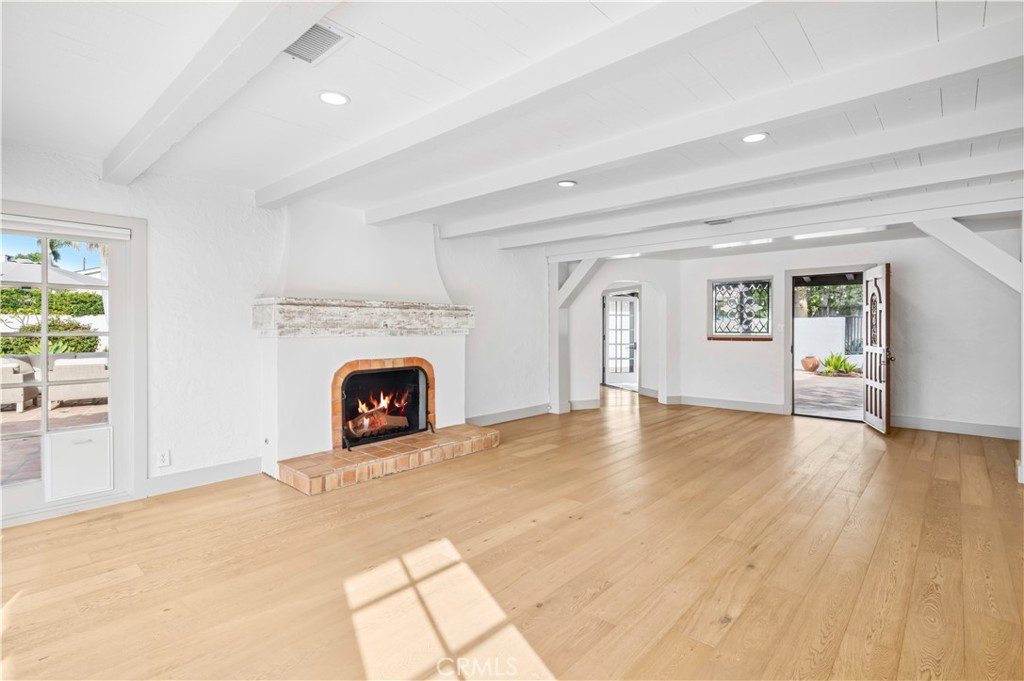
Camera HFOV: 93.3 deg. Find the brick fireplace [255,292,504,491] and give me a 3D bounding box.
[{"bbox_3d":[-1.176,0.400,4.800,0.911,1.546,2.274,1,2,41],"label":"brick fireplace"}]

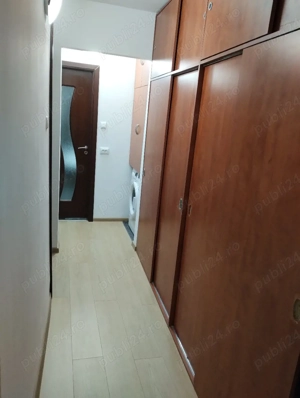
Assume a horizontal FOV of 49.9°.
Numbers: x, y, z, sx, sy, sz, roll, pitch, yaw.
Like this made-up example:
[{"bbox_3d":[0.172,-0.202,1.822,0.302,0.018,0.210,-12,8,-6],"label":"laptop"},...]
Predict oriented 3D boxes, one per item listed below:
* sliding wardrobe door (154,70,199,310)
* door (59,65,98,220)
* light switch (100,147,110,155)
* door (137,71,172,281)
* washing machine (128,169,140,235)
[{"bbox_3d":[0.203,-0.024,2.590,0.040,1.845,0.578,1,15,-14],"label":"sliding wardrobe door"},{"bbox_3d":[-1.135,-0.713,4.354,0.800,2.111,0.080,1,15,-14],"label":"door"},{"bbox_3d":[-0.621,-0.665,4.454,0.120,0.094,0.020,1,15,-14],"label":"light switch"},{"bbox_3d":[0.028,-0.192,3.165,0.040,1.854,0.699,1,15,-14],"label":"door"},{"bbox_3d":[0.053,0.059,4.314,0.520,0.850,0.600,1,15,-14],"label":"washing machine"}]

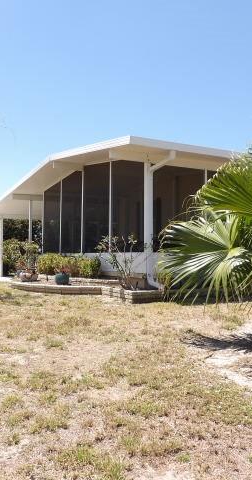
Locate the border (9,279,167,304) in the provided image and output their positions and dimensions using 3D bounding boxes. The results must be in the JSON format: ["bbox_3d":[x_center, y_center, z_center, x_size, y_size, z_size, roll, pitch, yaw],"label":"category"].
[{"bbox_3d":[-1.030,1.150,10.250,4.300,0.280,1.200,-1,-2,38],"label":"border"}]

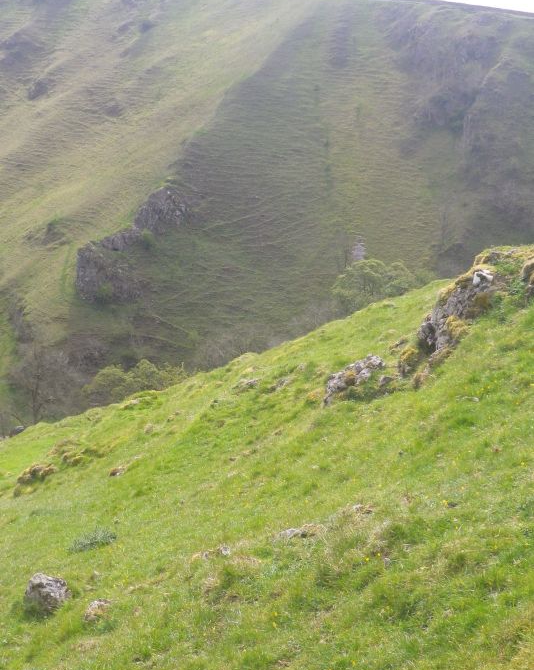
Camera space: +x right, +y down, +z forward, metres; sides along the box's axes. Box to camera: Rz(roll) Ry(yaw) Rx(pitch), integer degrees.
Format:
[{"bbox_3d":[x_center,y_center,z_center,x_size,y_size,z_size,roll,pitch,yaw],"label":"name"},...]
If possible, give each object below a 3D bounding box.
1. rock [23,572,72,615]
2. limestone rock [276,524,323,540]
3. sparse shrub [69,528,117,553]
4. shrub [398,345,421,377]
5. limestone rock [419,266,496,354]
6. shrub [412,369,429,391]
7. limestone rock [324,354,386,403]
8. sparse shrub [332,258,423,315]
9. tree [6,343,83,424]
[{"bbox_3d":[-2.034,2.395,9.800,0.420,0.340,0.360,0,4,0],"label":"rock"},{"bbox_3d":[0.280,1.699,9.100,0.390,0.120,0.280,0,4,0],"label":"limestone rock"},{"bbox_3d":[-2.013,2.370,12.200,0.540,0.220,0.420,0,4,0],"label":"sparse shrub"},{"bbox_3d":[2.560,0.458,19.000,0.390,0.540,0.370,0,4,0],"label":"shrub"},{"bbox_3d":[3.672,-0.475,20.500,1.530,1.600,1.200,0,4,0],"label":"limestone rock"},{"bbox_3d":[2.612,0.757,18.000,0.270,0.350,0.270,0,4,0],"label":"shrub"},{"bbox_3d":[1.555,0.791,18.800,1.030,0.780,0.750,0,4,0],"label":"limestone rock"},{"bbox_3d":[6.268,-2.070,60.000,5.100,4.600,4.600,0,4,0],"label":"sparse shrub"},{"bbox_3d":[-13.401,3.358,64.000,4.500,5.400,4.200,0,4,0],"label":"tree"}]

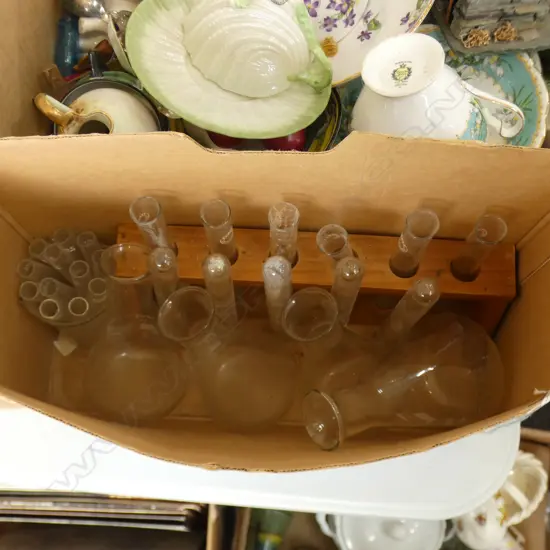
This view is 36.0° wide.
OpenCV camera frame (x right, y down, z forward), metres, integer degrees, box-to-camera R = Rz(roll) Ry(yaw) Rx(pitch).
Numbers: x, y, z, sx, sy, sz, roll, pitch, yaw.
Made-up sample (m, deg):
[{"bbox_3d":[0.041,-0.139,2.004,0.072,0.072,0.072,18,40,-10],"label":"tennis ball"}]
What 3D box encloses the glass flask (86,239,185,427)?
[{"bbox_3d":[-0.094,0.042,0.563,0.073,0.155,0.073,4,50,-3],"label":"glass flask"}]

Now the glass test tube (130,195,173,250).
[{"bbox_3d":[-0.076,-0.016,0.578,0.018,0.155,0.018,0,74,1],"label":"glass test tube"}]

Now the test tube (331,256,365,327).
[{"bbox_3d":[0.046,0.016,0.562,0.018,0.150,0.018,0,73,1],"label":"test tube"}]

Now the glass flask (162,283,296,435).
[{"bbox_3d":[-0.031,0.056,0.554,0.070,0.160,0.070,-1,64,16],"label":"glass flask"}]

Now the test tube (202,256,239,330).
[{"bbox_3d":[-0.034,0.015,0.552,0.017,0.150,0.017,3,73,0],"label":"test tube"}]

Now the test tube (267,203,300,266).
[{"bbox_3d":[0.006,-0.010,0.554,0.018,0.158,0.018,3,73,2],"label":"test tube"}]

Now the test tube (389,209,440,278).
[{"bbox_3d":[0.088,-0.008,0.573,0.018,0.155,0.018,0,74,0],"label":"test tube"}]

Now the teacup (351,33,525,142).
[{"bbox_3d":[0.092,-0.103,0.505,0.113,0.062,0.094,11,64,28],"label":"teacup"}]

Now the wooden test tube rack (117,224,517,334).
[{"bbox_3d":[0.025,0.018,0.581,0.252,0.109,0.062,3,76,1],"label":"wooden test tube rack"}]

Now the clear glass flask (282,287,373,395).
[{"bbox_3d":[0.034,0.045,0.571,0.058,0.130,0.058,0,71,12],"label":"clear glass flask"}]

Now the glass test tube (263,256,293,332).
[{"bbox_3d":[0.002,0.017,0.552,0.017,0.150,0.017,2,72,2],"label":"glass test tube"}]

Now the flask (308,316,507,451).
[{"bbox_3d":[0.092,0.077,0.586,0.147,0.086,0.086,-16,72,-31],"label":"flask"}]

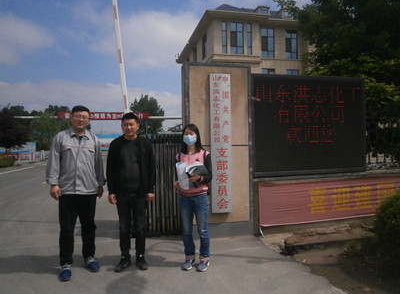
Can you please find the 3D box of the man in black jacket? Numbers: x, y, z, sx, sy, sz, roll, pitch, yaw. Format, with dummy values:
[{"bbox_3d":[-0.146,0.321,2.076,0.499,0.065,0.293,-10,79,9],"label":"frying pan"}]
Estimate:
[{"bbox_3d":[-0.745,0.484,3.321,0.530,1.710,0.320,-1,1,-7],"label":"man in black jacket"}]

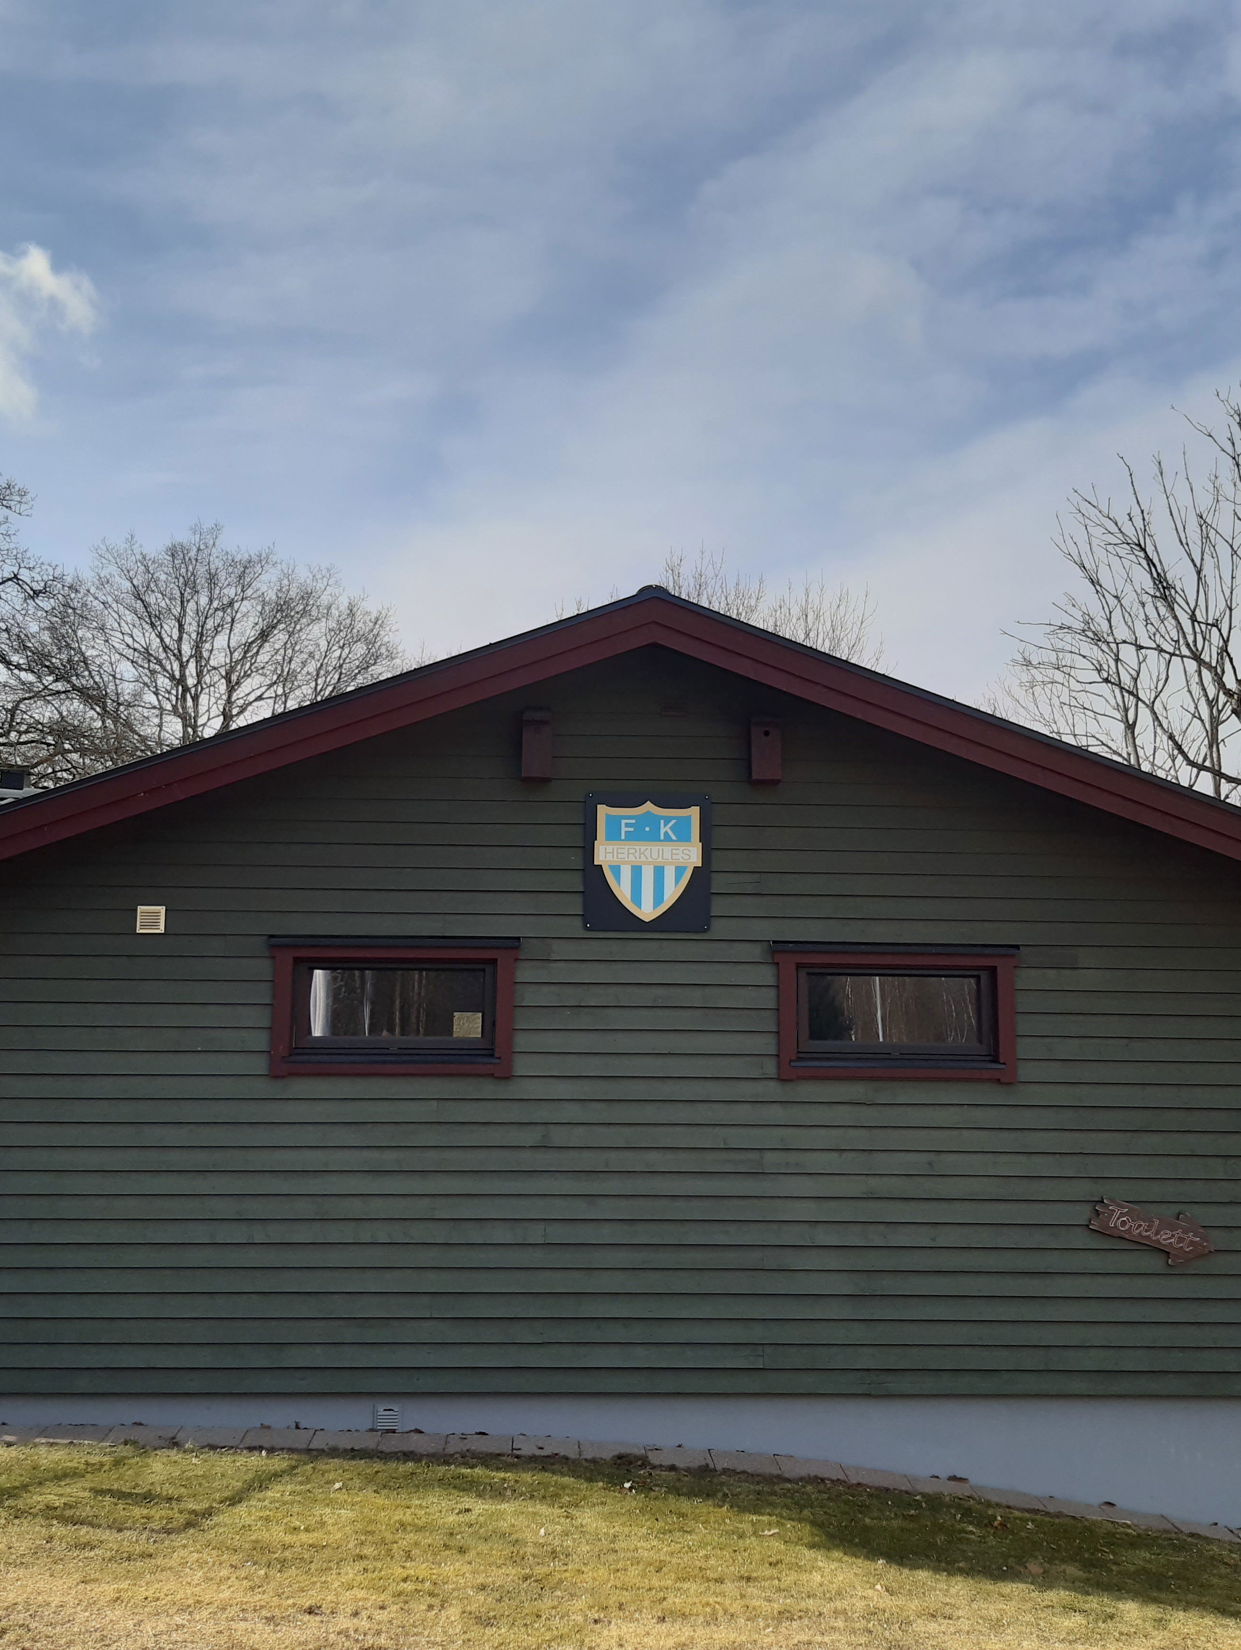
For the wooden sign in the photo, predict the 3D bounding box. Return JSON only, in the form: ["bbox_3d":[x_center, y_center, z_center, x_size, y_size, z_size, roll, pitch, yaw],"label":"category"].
[{"bbox_3d":[3.093,2.363,9.580,0.733,0.309,0.040,18,-8,0],"label":"wooden sign"}]

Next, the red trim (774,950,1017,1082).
[{"bbox_3d":[1.620,1.117,9.715,1.421,0.792,0.120,1,-8,-2],"label":"red trim"}]

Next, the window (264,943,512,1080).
[{"bbox_3d":[-1.319,1.076,9.616,1.426,0.784,0.120,1,-8,-2],"label":"window"}]

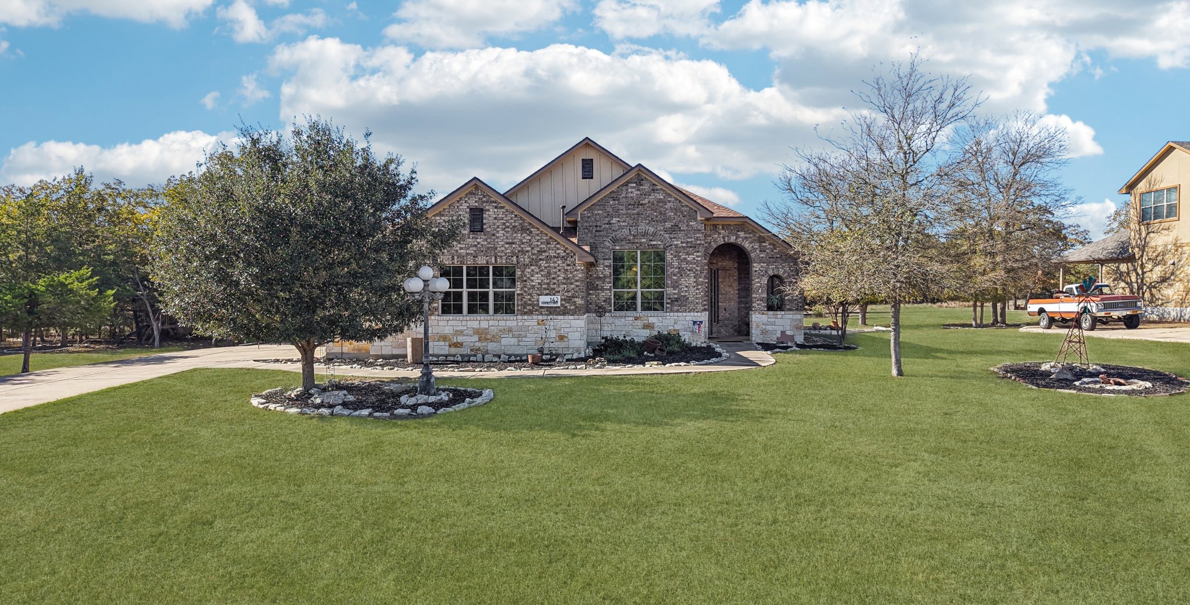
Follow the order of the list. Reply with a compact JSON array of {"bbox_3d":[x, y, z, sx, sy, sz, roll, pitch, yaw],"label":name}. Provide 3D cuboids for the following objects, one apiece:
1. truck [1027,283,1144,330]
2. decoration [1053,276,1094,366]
[{"bbox_3d":[20.600,0.180,34.900,2.000,1.900,5.300,0,0,2],"label":"truck"},{"bbox_3d":[11.640,0.460,20.000,0.850,2.210,0.750,0,0,-27],"label":"decoration"}]

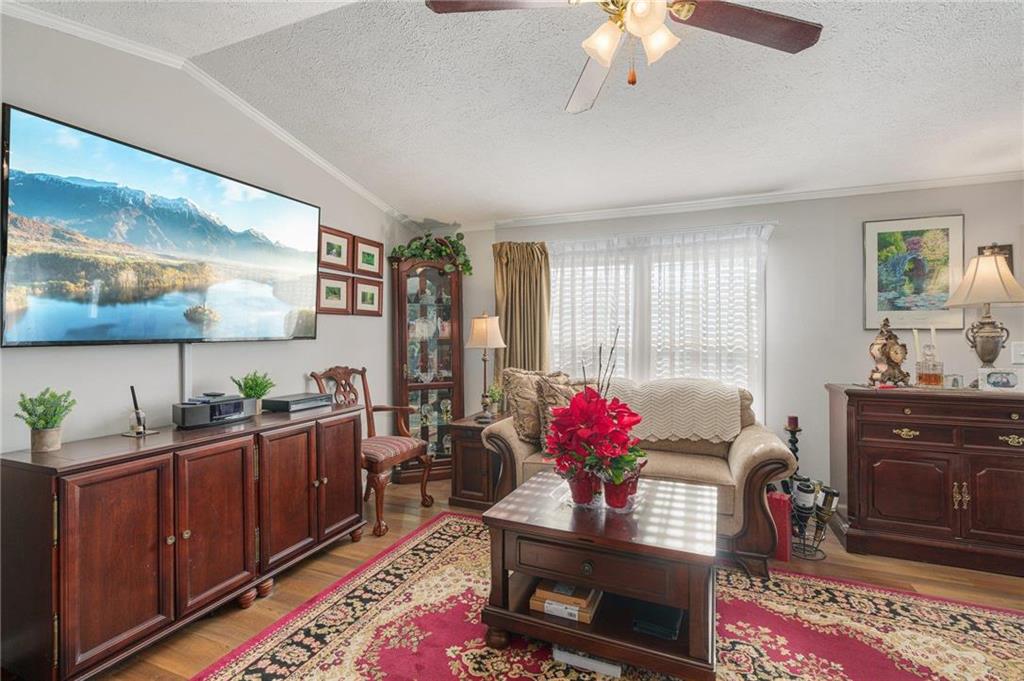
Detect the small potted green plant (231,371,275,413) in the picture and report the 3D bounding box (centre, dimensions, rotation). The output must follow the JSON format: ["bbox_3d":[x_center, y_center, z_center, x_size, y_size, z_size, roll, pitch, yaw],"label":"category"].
[{"bbox_3d":[-1.376,0.276,2.425,0.210,0.232,0.215,0,1,24],"label":"small potted green plant"}]

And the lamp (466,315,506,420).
[{"bbox_3d":[-0.194,0.189,3.346,0.280,0.790,0.280,0,1,0],"label":"lamp"}]

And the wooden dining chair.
[{"bbox_3d":[-0.929,0.677,3.067,0.600,0.975,0.600,0,1,22],"label":"wooden dining chair"}]

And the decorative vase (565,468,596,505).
[{"bbox_3d":[0.296,0.600,1.879,0.110,0.133,0.110,0,1,24],"label":"decorative vase"}]

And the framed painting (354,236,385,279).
[{"bbox_3d":[-1.062,-0.611,3.372,0.020,0.266,0.312,0,1,24],"label":"framed painting"}]

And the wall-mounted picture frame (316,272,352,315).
[{"bbox_3d":[-1.233,-0.320,3.206,0.025,0.280,0.320,0,1,22],"label":"wall-mounted picture frame"}]

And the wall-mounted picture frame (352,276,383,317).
[{"bbox_3d":[-1.064,-0.317,3.370,0.020,0.268,0.312,0,1,24],"label":"wall-mounted picture frame"}]

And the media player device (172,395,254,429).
[{"bbox_3d":[-1.449,0.342,2.223,0.160,0.103,0.340,0,1,24],"label":"media player device"}]

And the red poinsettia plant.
[{"bbox_3d":[0.360,0.383,1.854,0.390,0.410,0.340,0,1,24],"label":"red poinsettia plant"}]

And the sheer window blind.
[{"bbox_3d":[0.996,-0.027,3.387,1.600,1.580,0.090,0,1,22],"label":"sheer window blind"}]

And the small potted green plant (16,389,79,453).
[{"bbox_3d":[-1.754,0.297,1.722,0.160,0.240,0.170,0,1,22],"label":"small potted green plant"}]

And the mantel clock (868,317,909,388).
[{"bbox_3d":[2.194,0.079,2.641,0.175,0.385,0.120,0,1,-7],"label":"mantel clock"}]

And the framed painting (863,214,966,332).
[{"bbox_3d":[2.440,-0.402,2.776,0.476,0.676,0.025,0,1,24],"label":"framed painting"}]

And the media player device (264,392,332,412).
[{"bbox_3d":[-1.253,0.360,2.667,0.210,0.060,0.310,0,1,24],"label":"media player device"}]

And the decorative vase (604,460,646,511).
[{"bbox_3d":[0.466,0.591,1.862,0.165,0.170,0.165,0,1,22],"label":"decorative vase"}]

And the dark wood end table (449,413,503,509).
[{"bbox_3d":[-0.169,0.871,3.420,0.360,0.575,0.610,0,1,22],"label":"dark wood end table"}]

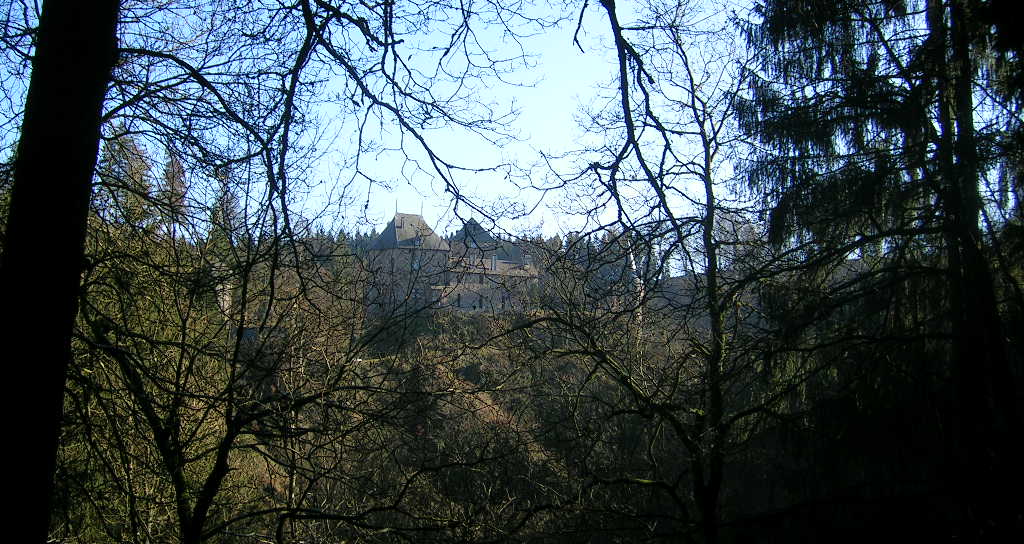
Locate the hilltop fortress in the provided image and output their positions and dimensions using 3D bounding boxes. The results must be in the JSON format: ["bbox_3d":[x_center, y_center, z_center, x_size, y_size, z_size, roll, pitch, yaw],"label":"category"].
[{"bbox_3d":[-11.686,-1.545,200.000,28.000,19.000,18.000,1,-3,-20],"label":"hilltop fortress"}]

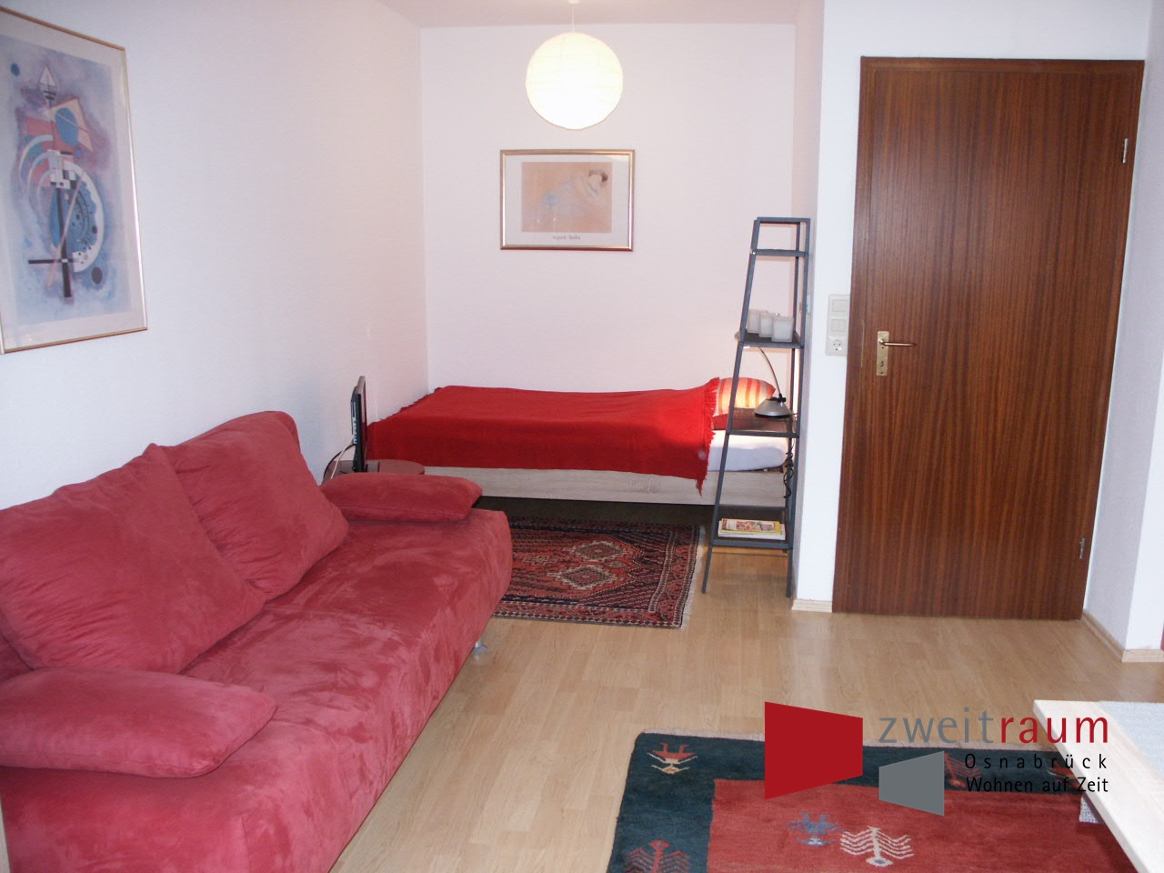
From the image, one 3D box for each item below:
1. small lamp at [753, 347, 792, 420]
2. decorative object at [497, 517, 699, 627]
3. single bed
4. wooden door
[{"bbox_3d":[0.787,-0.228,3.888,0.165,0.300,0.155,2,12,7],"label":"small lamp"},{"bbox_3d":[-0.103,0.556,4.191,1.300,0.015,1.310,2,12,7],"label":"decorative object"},{"bbox_3d":[0.027,0.090,4.859,1.990,0.590,0.960,2,12,7],"label":"single bed"},{"bbox_3d":[1.430,-0.301,3.365,0.930,2.030,0.060,2,12,7],"label":"wooden door"}]

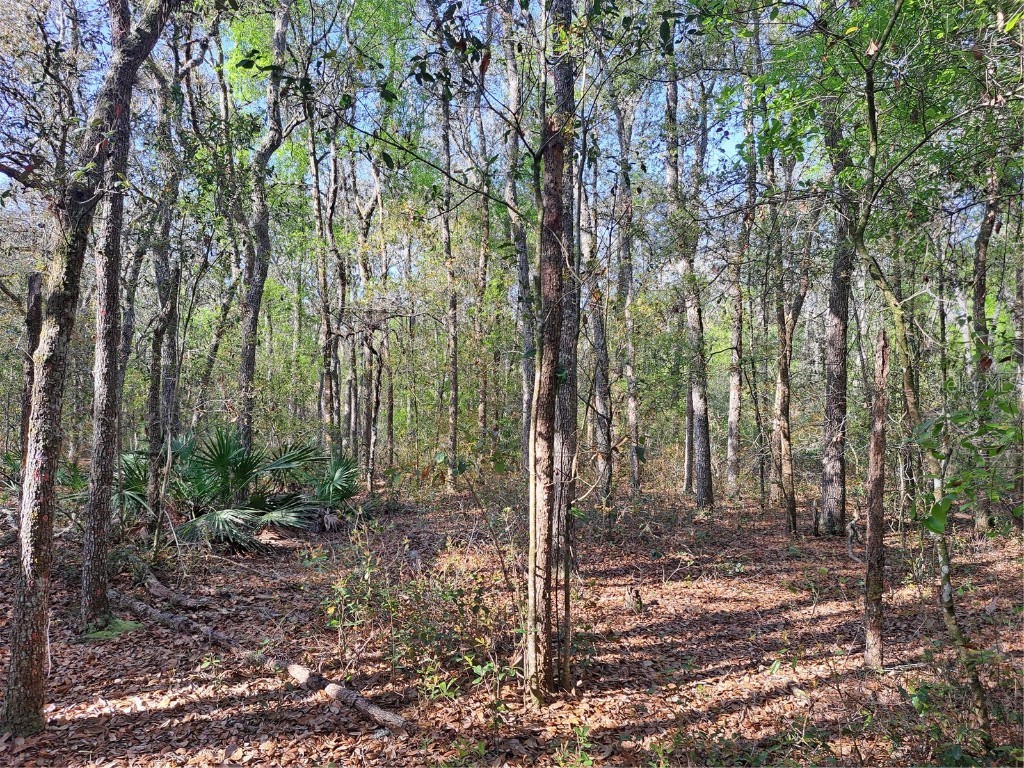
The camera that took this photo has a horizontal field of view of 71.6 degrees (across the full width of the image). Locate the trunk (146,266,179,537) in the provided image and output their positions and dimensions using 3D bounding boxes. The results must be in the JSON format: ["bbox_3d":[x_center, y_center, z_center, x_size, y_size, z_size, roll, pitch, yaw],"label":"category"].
[{"bbox_3d":[-4.545,0.199,9.290,0.240,3.498,0.190,3,-2,-26],"label":"trunk"}]

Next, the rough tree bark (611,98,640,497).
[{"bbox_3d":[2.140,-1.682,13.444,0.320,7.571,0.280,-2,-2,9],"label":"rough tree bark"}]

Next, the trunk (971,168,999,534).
[{"bbox_3d":[5.989,-0.437,9.000,0.340,4.640,0.280,-1,-3,34],"label":"trunk"}]

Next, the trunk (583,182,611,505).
[{"bbox_3d":[1.462,-0.746,12.409,0.310,5.620,0.270,-3,-2,7],"label":"trunk"}]

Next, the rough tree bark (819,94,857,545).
[{"bbox_3d":[4.229,-0.906,9.303,0.410,5.709,0.340,1,-2,24],"label":"rough tree bark"}]

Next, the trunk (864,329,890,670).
[{"bbox_3d":[2.298,0.707,4.482,0.135,2.125,0.120,2,-2,27],"label":"trunk"}]

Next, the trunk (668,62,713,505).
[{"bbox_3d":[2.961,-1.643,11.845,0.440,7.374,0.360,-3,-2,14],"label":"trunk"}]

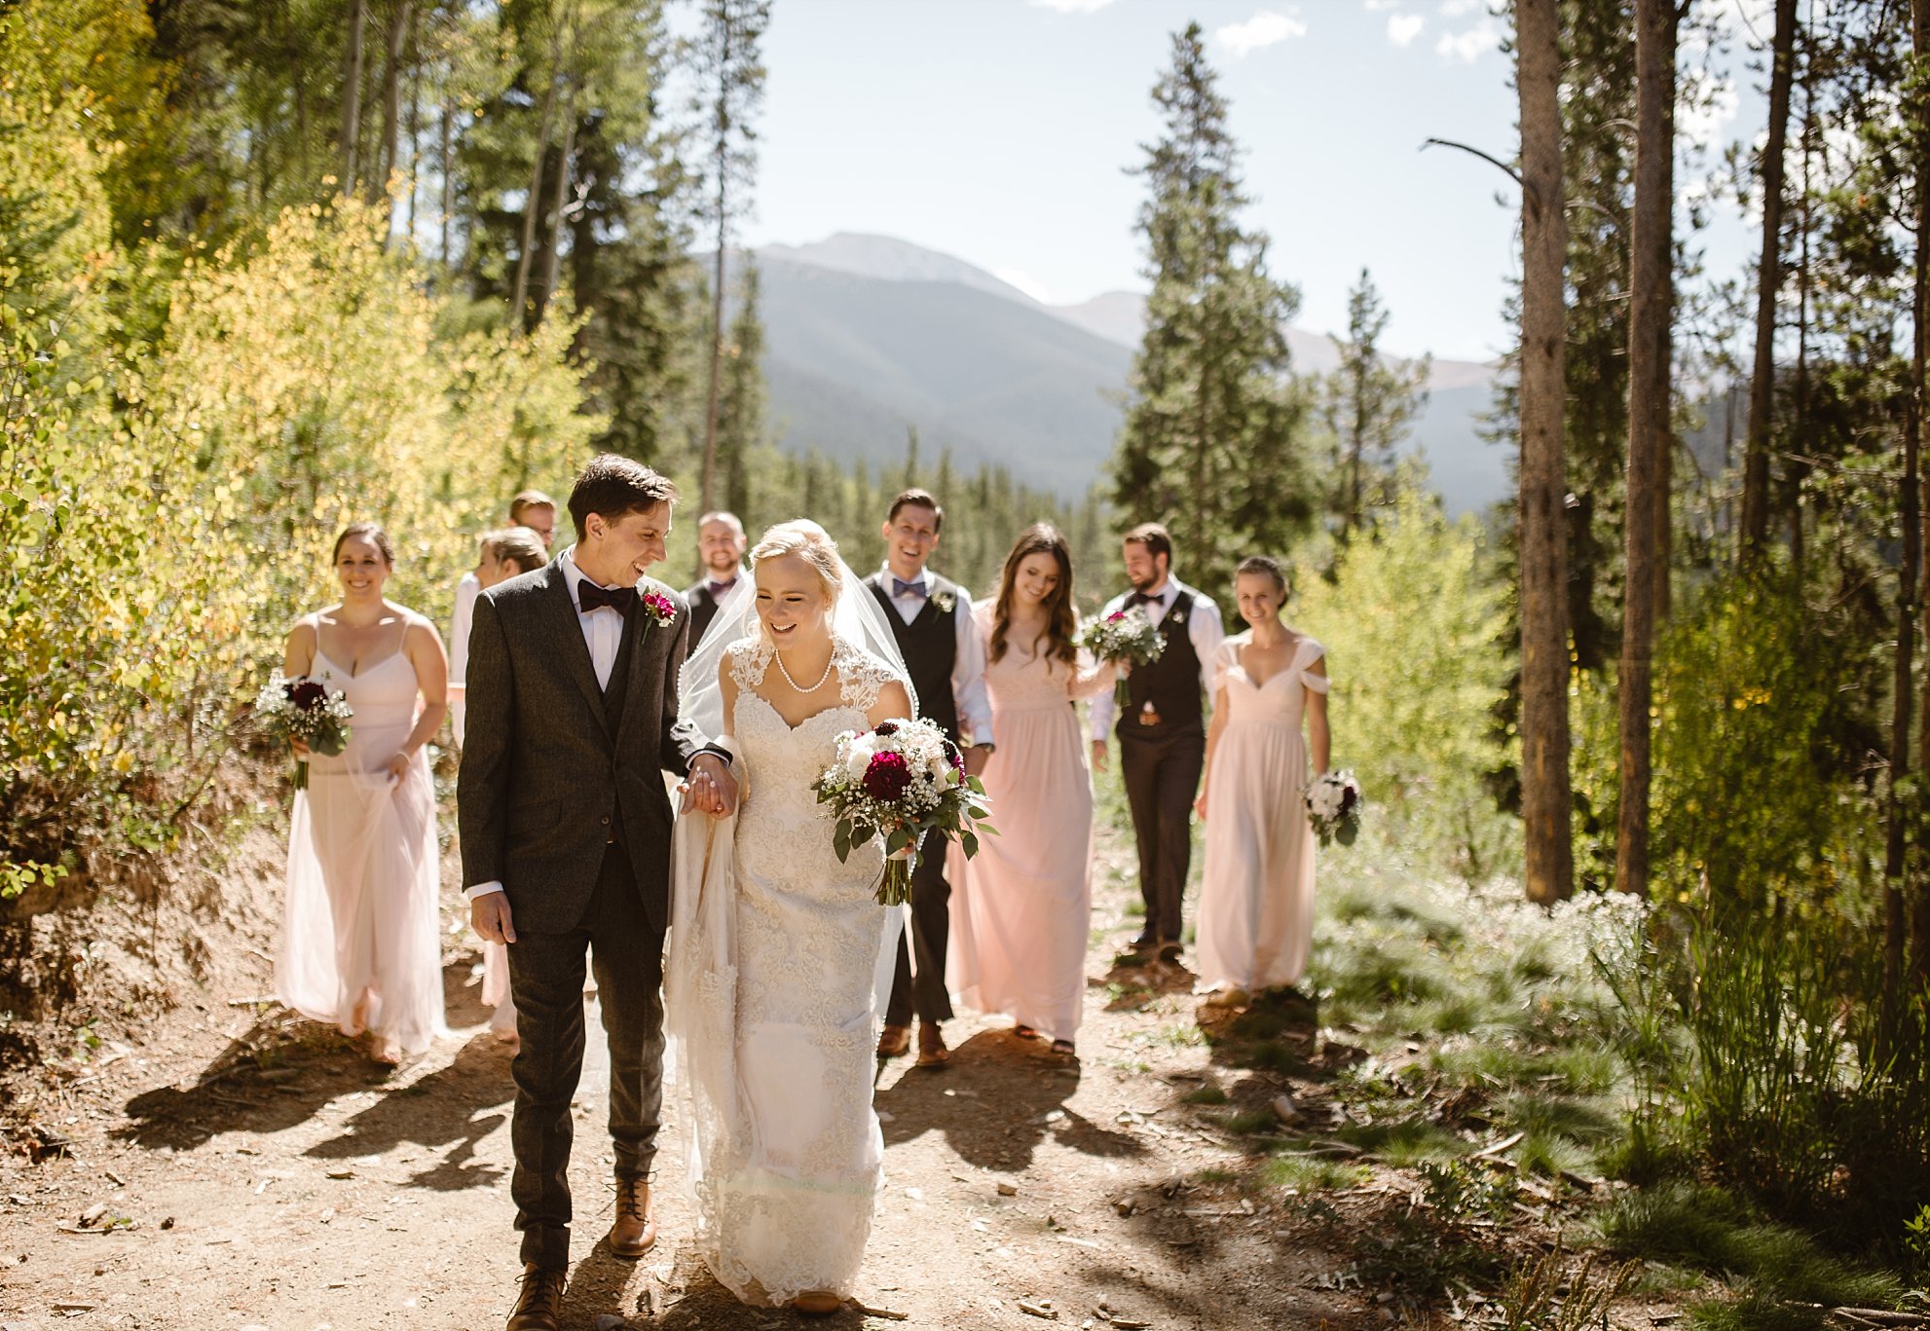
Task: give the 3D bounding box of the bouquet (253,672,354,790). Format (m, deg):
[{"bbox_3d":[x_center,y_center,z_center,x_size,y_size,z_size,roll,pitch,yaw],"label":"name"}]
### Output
[{"bbox_3d":[-2.027,0.201,5.950,0.310,0.355,0.280,0,2,-6],"label":"bouquet"}]

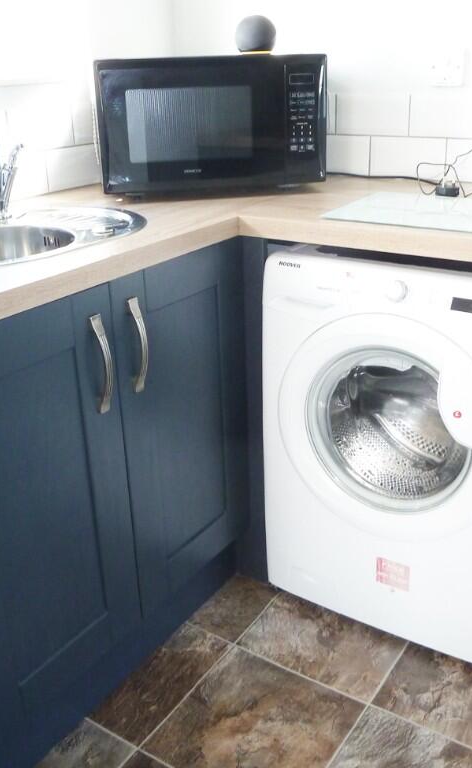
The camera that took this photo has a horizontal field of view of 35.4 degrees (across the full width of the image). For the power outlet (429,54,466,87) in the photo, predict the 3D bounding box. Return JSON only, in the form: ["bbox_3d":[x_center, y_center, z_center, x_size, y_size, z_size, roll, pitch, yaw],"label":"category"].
[{"bbox_3d":[0.502,-0.752,1.763,0.086,0.086,0.012,13,28,31],"label":"power outlet"}]

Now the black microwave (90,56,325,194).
[{"bbox_3d":[-0.076,-0.642,1.831,0.514,0.300,0.370,-5,24,-8],"label":"black microwave"}]

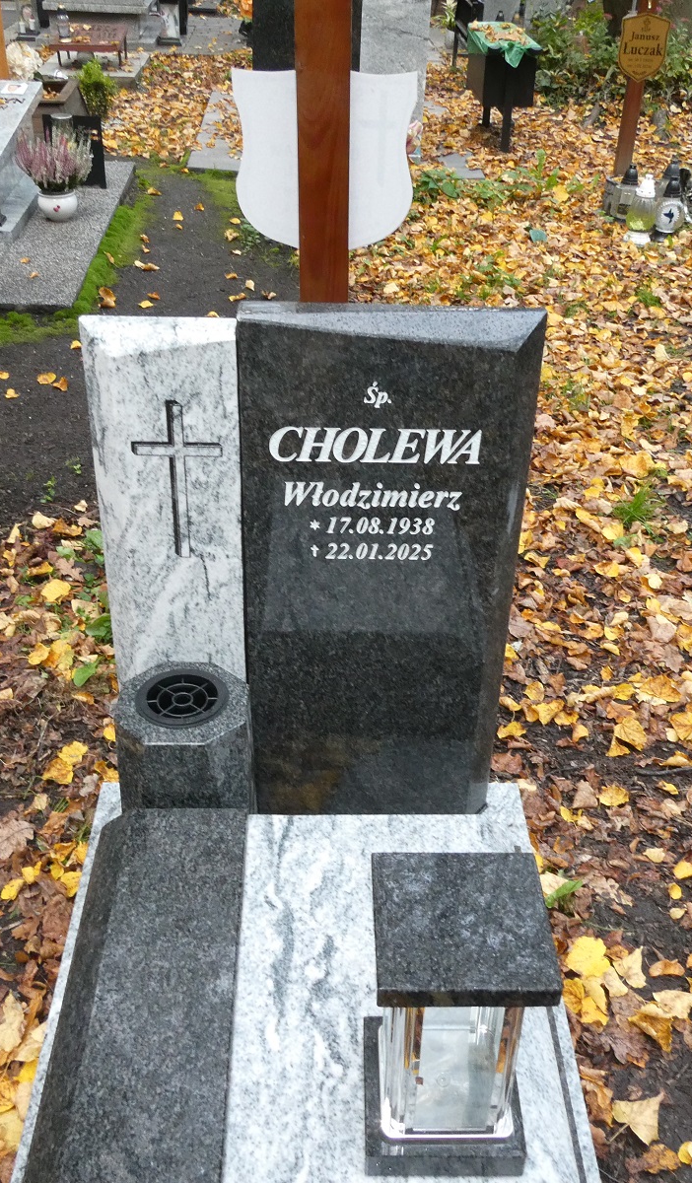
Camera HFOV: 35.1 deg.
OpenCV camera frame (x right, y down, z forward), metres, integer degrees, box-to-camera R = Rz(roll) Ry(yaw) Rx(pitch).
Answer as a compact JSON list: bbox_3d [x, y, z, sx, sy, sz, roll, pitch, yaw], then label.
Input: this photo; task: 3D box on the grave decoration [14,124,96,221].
[{"bbox_3d":[-1.043,-1.495,3.900,0.260,0.290,0.250,0,34,-4],"label":"grave decoration"}]

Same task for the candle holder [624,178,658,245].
[{"bbox_3d":[1.121,-1.447,4.128,0.113,0.240,0.113,0,34,-4],"label":"candle holder"}]

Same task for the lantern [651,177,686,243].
[{"bbox_3d":[1.243,-1.476,4.200,0.115,0.218,0.110,0,34,-4],"label":"lantern"}]

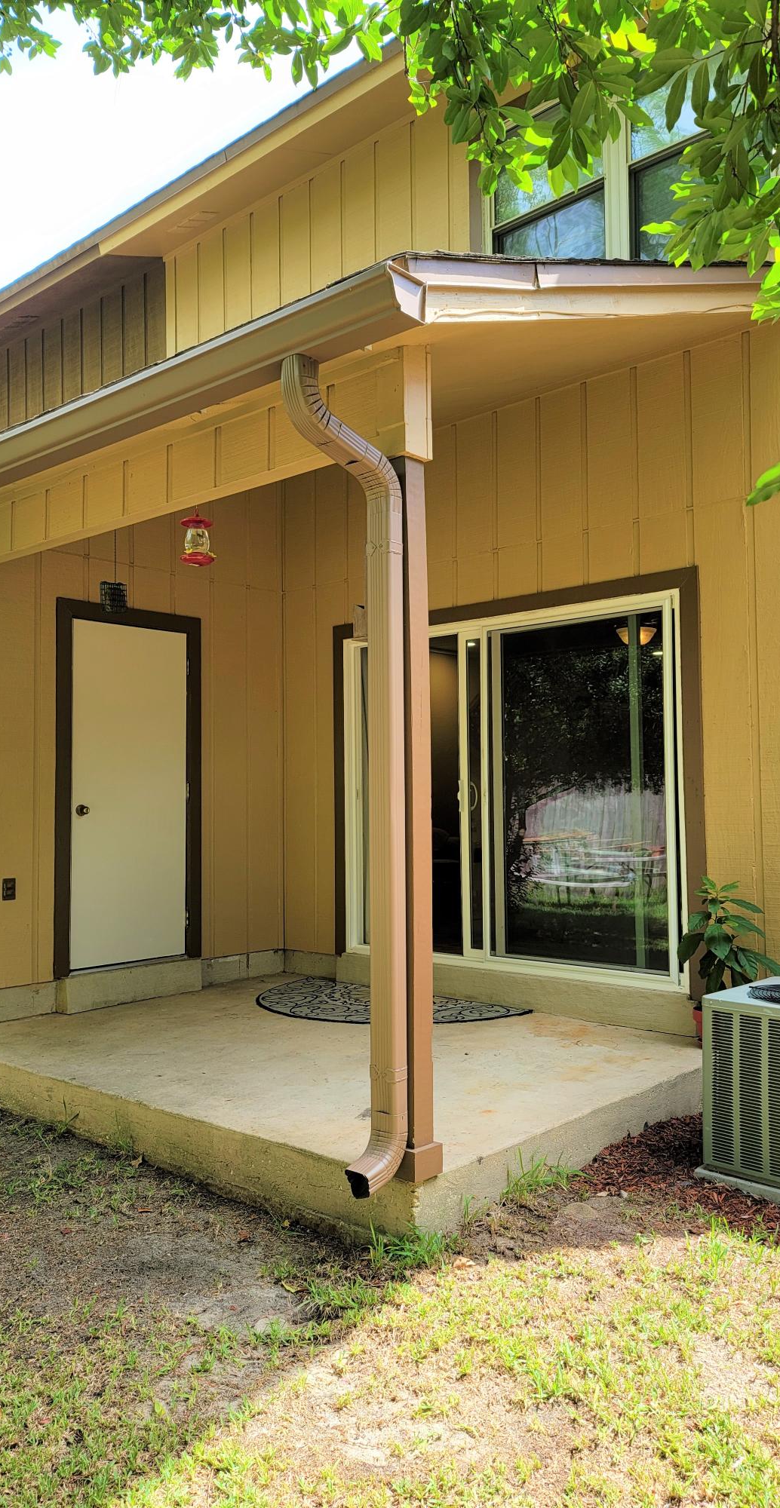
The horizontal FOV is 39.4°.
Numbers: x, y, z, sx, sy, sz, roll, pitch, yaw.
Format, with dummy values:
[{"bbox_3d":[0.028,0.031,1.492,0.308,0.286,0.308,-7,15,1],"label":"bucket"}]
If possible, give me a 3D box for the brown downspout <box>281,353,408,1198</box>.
[{"bbox_3d":[-0.129,0.053,3.394,0.185,2.574,0.336,-3,-3,41],"label":"brown downspout"}]

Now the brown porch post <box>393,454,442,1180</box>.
[{"bbox_3d":[0.064,0.192,3.492,0.121,2.268,0.121,-3,-3,41],"label":"brown porch post"}]

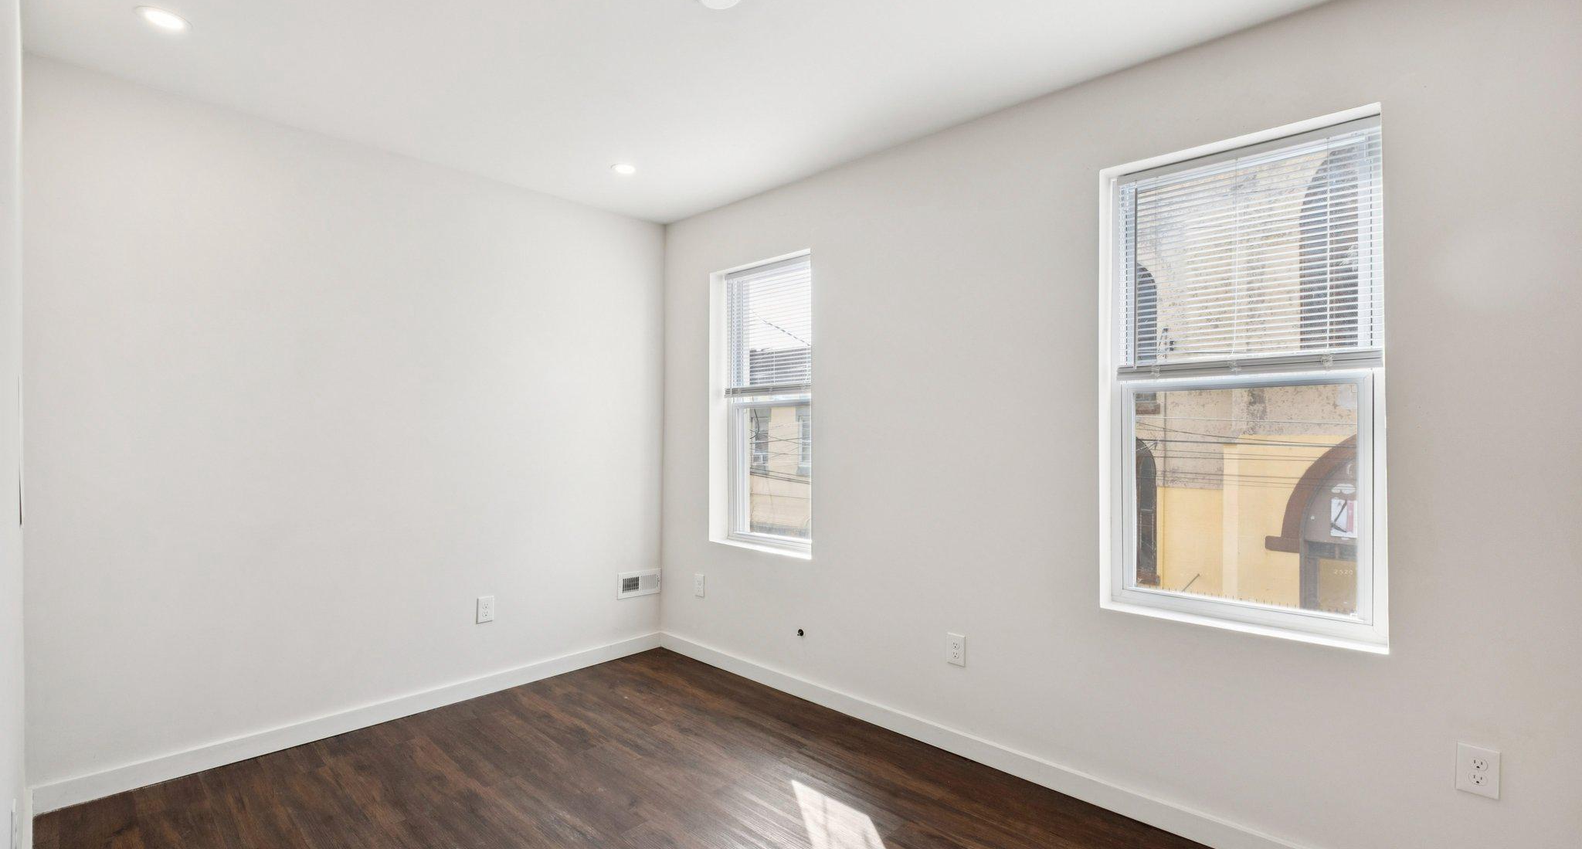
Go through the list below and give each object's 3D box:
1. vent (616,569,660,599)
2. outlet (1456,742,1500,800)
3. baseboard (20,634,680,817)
[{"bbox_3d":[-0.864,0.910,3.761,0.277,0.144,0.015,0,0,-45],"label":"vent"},{"bbox_3d":[1.712,0.863,1.643,0.072,0.115,0.009,0,0,42],"label":"outlet"},{"bbox_3d":[-1.621,1.245,3.006,2.420,0.089,0.015,0,0,-45],"label":"baseboard"}]

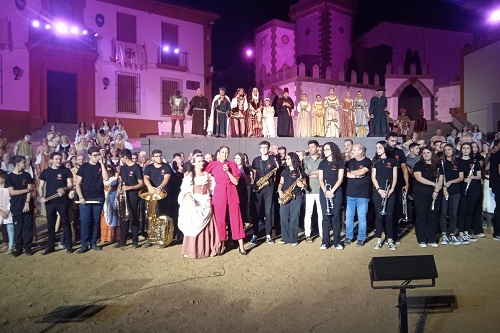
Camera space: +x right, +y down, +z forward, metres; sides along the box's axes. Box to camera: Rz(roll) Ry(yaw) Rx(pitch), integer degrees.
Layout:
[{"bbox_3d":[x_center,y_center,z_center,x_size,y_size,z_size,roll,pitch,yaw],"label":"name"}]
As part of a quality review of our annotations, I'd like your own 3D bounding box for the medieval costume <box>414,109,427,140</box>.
[{"bbox_3d":[7.700,-1.780,18.300,0.560,1.660,0.380,0,0,14],"label":"medieval costume"}]

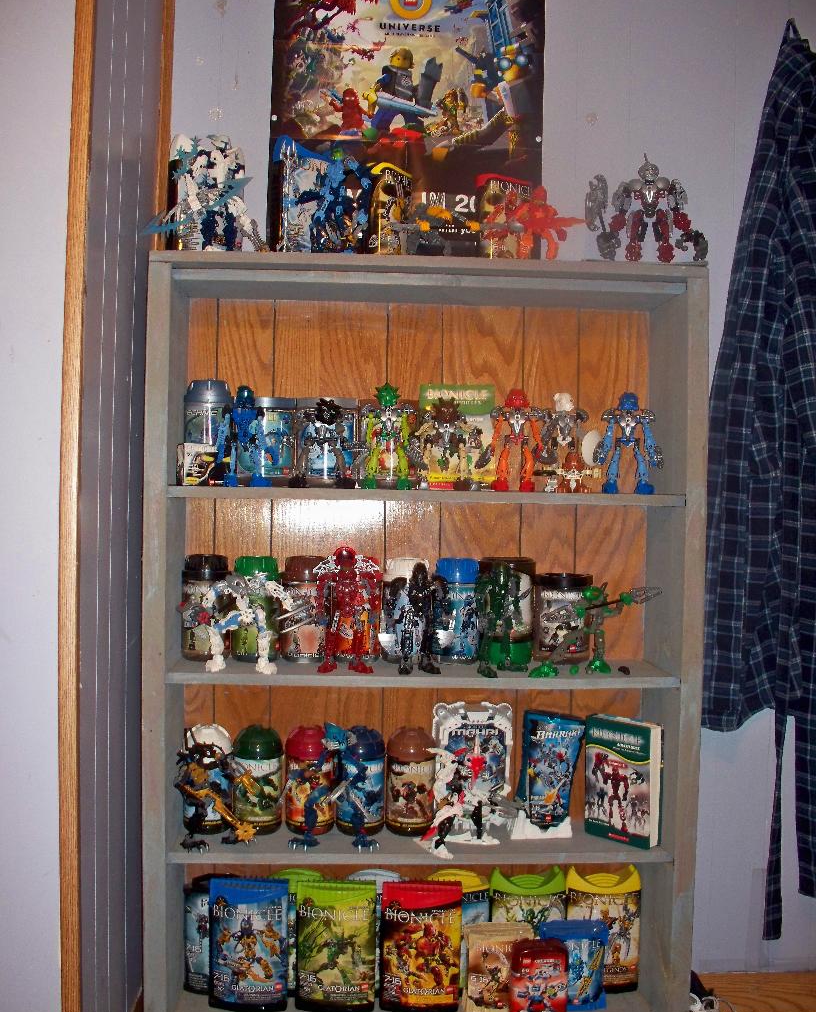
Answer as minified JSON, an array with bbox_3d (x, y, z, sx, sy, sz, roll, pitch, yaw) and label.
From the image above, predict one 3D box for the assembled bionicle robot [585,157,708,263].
[{"bbox_3d":[0.395,-0.489,1.820,0.198,0.171,0.090,1,1,-4],"label":"assembled bionicle robot"}]

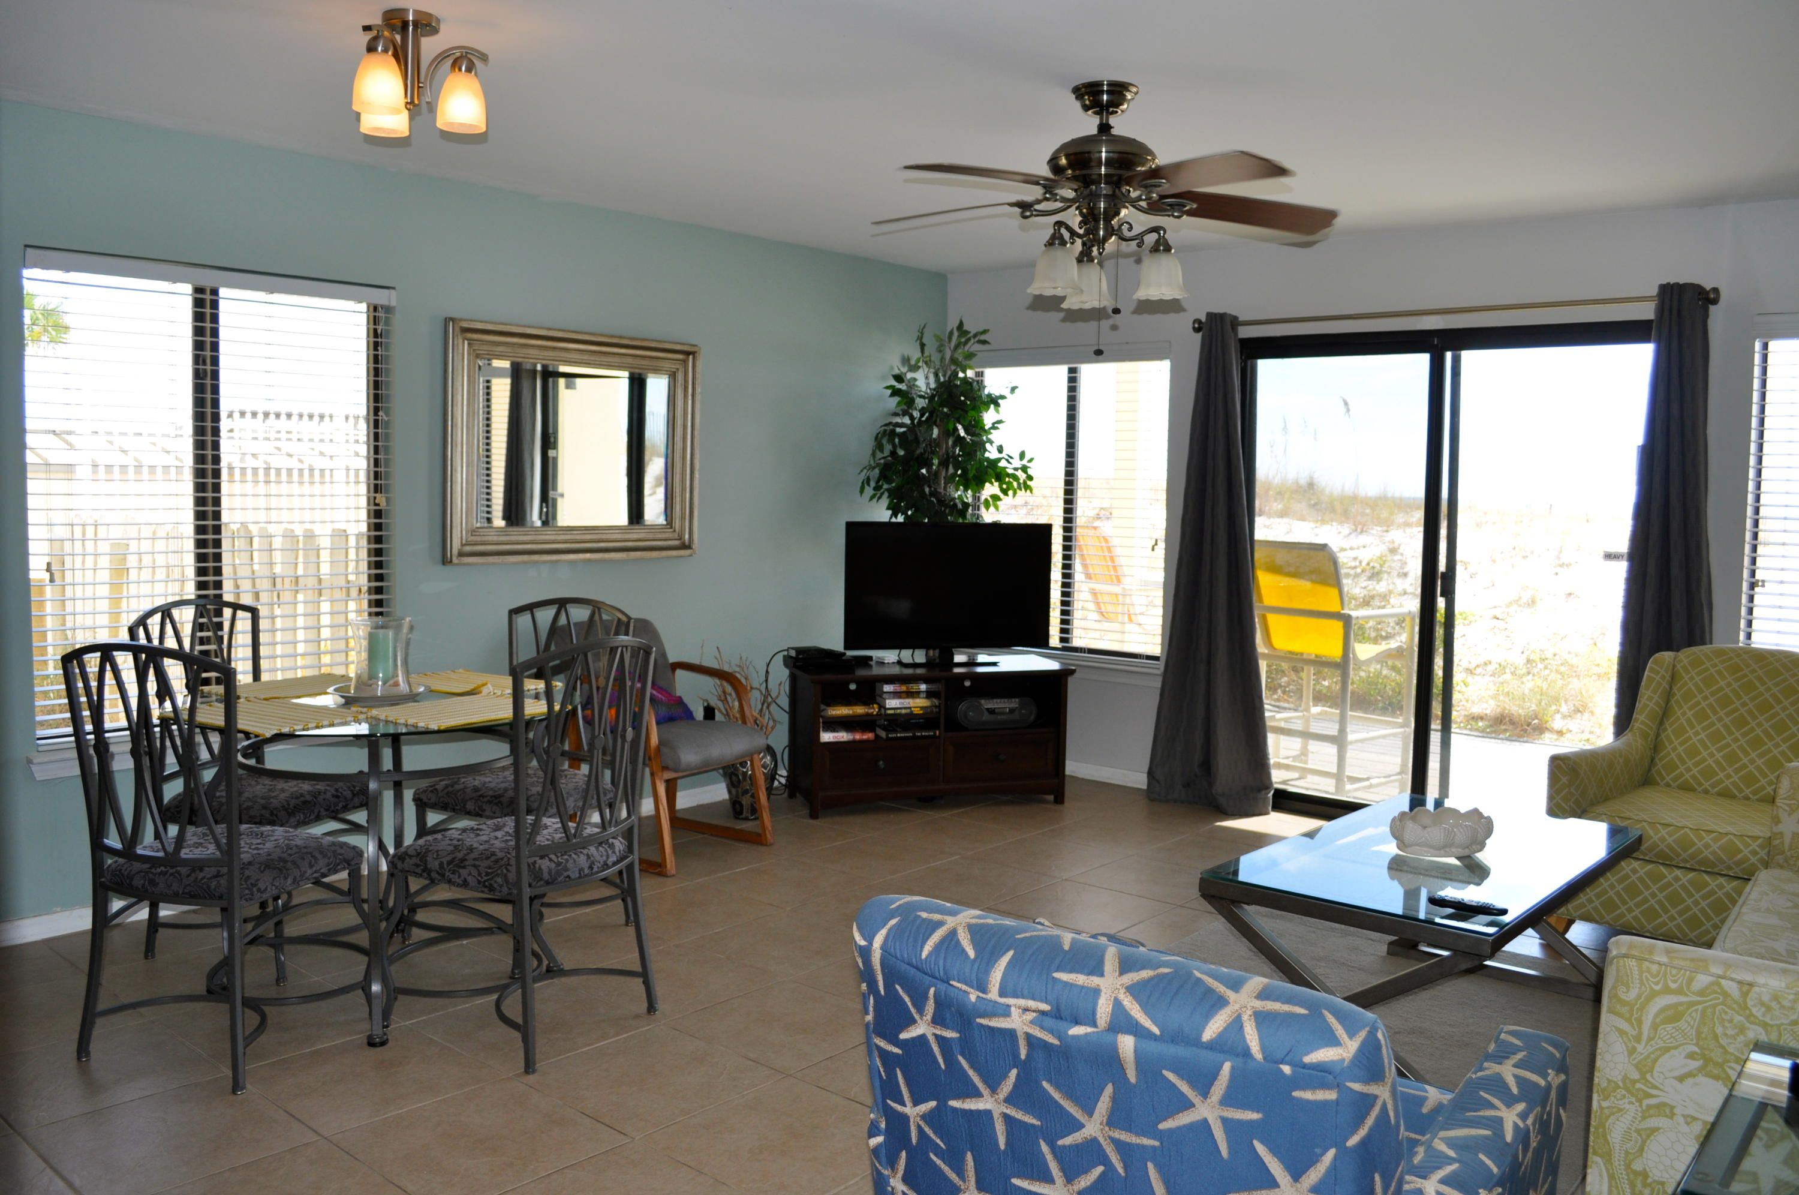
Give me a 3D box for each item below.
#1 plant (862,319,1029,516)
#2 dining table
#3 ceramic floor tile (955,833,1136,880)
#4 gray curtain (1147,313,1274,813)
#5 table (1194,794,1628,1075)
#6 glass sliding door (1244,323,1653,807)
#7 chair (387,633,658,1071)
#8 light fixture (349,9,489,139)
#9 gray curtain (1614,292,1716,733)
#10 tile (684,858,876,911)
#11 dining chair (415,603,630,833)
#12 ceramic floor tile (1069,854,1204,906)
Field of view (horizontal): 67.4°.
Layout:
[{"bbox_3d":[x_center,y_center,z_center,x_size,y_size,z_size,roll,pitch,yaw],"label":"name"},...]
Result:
[{"bbox_3d":[0.201,-0.210,6.292,0.760,2.140,0.760,1,4,-4],"label":"plant"},{"bbox_3d":[-1.365,0.653,3.528,1.060,0.784,1.060,5,6,41],"label":"dining table"},{"bbox_3d":[0.556,0.969,5.043,0.446,0.010,0.446,5,6,41],"label":"ceramic floor tile"},{"bbox_3d":[1.409,-0.151,5.944,0.600,2.170,0.160,5,6,40],"label":"gray curtain"},{"bbox_3d":[1.430,0.898,3.606,0.685,0.450,1.320,5,6,40],"label":"table"},{"bbox_3d":[2.148,-0.058,5.349,1.800,2.020,0.120,5,6,41],"label":"glass sliding door"},{"bbox_3d":[-0.937,0.580,3.380,0.540,0.990,0.460,4,5,29],"label":"chair"},{"bbox_3d":[-1.072,-1.171,3.020,0.310,0.265,0.310,5,6,40],"label":"light fixture"},{"bbox_3d":[2.681,-0.041,4.703,0.340,2.130,0.150,5,6,41],"label":"gray curtain"},{"bbox_3d":[-0.401,0.997,4.680,0.455,0.010,0.455,5,6,40],"label":"tile"},{"bbox_3d":[-1.128,0.522,4.052,0.460,0.990,0.540,4,5,29],"label":"dining chair"},{"bbox_3d":[0.893,0.996,4.757,0.446,0.010,0.446,5,6,41],"label":"ceramic floor tile"}]

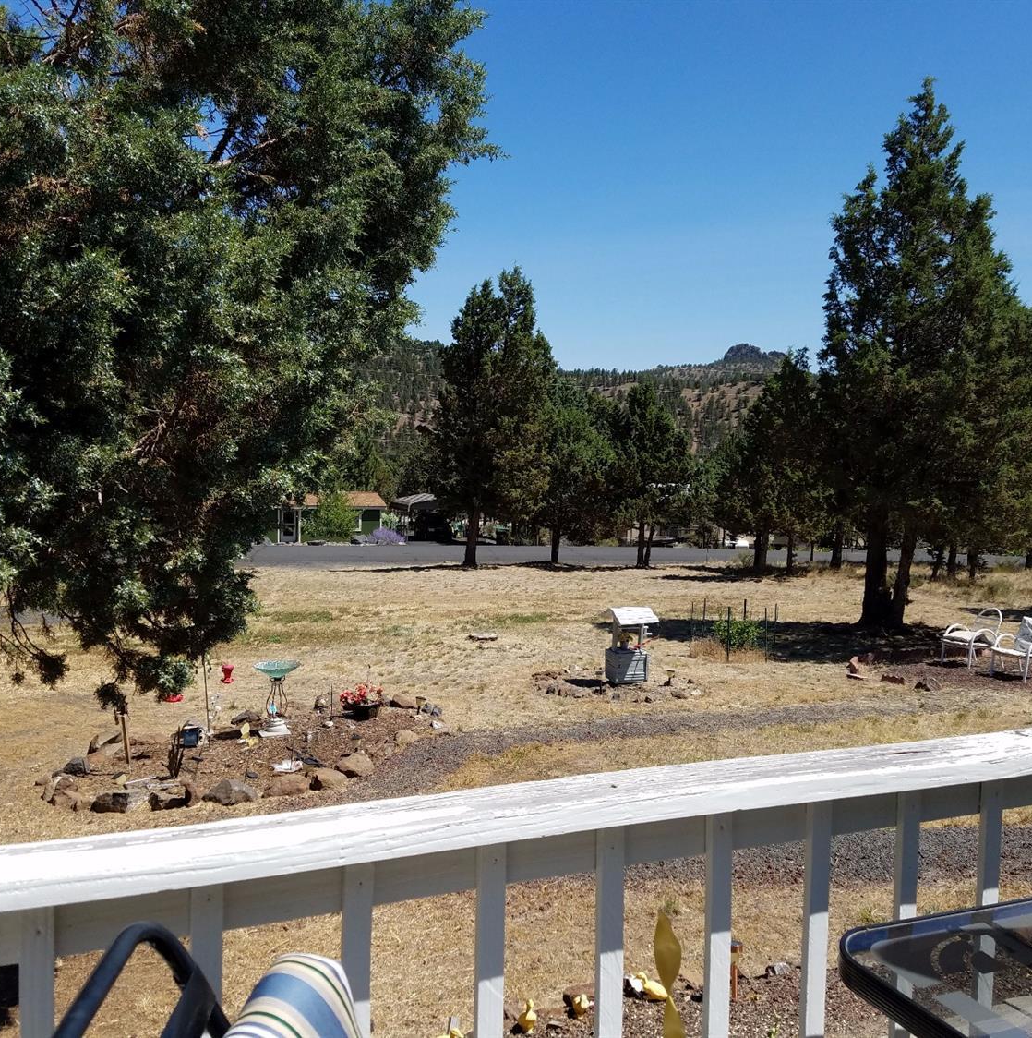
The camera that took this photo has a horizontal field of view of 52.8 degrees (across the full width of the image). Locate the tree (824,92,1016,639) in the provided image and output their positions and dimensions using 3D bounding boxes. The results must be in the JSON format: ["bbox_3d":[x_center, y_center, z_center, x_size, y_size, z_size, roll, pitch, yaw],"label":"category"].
[{"bbox_3d":[7.591,-3.186,19.558,3.670,10.340,3.670,1,3,0],"label":"tree"}]

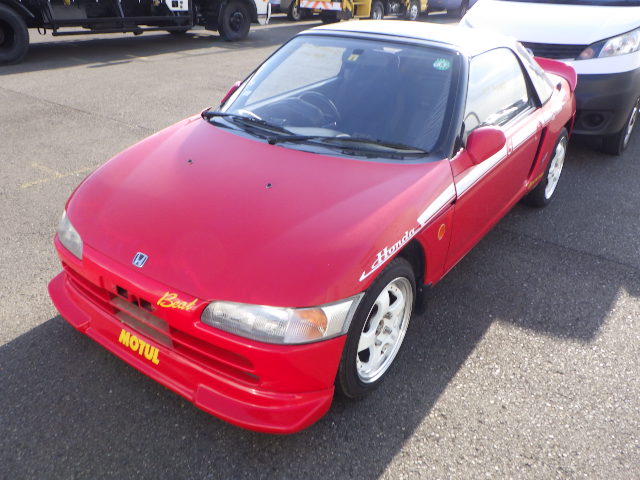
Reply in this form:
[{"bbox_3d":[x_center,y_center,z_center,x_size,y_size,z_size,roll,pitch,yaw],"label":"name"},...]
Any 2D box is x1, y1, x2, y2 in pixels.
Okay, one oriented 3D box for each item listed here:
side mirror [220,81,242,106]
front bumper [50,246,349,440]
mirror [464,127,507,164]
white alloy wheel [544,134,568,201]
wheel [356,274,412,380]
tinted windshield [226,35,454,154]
[{"bbox_3d":[-0.470,-0.765,2.804,0.170,0.135,0.120,18,31,32],"label":"side mirror"},{"bbox_3d":[-0.569,0.242,1.814,1.380,0.380,0.330,18,31,32],"label":"front bumper"},{"bbox_3d":[0.662,-0.380,2.057,0.170,0.135,0.120,18,31,32],"label":"mirror"},{"bbox_3d":[1.526,-0.493,3.475,0.130,0.410,0.410,18,31,32],"label":"white alloy wheel"},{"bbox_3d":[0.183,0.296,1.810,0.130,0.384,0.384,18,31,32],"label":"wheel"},{"bbox_3d":[0.104,-0.697,2.380,1.230,0.100,0.670,18,65,32],"label":"tinted windshield"}]

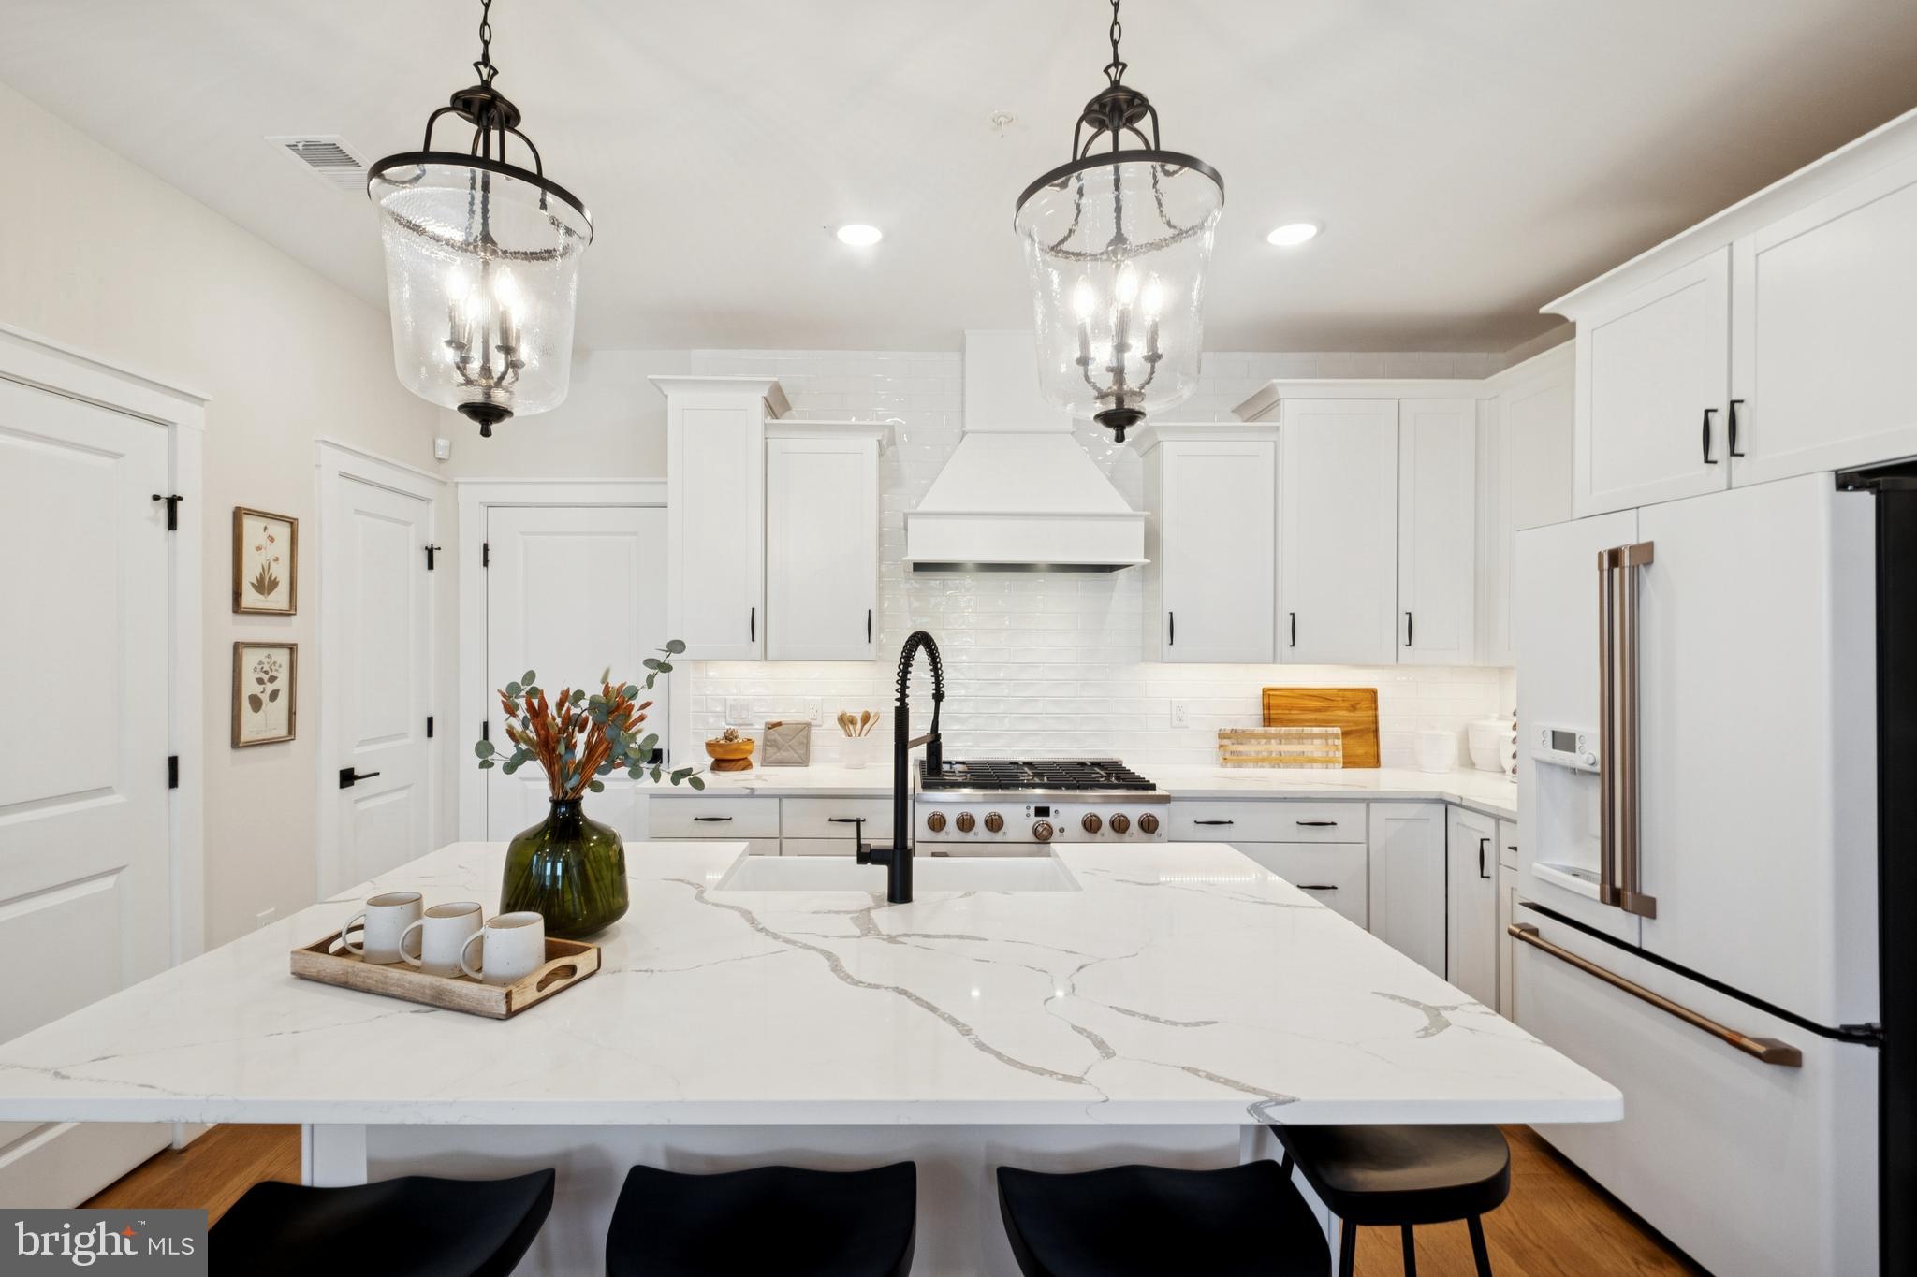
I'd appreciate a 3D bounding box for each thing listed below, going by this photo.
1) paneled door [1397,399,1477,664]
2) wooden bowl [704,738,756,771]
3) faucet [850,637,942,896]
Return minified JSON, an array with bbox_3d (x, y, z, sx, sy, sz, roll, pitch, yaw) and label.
[{"bbox_3d":[1.936,-0.431,3.238,0.306,1.076,0.025,0,0,-1],"label":"paneled door"},{"bbox_3d":[-0.949,0.481,3.326,0.206,0.120,0.206,0,0,-1],"label":"wooden bowl"},{"bbox_3d":[-0.123,0.260,1.722,0.137,0.554,0.225,0,0,22],"label":"faucet"}]

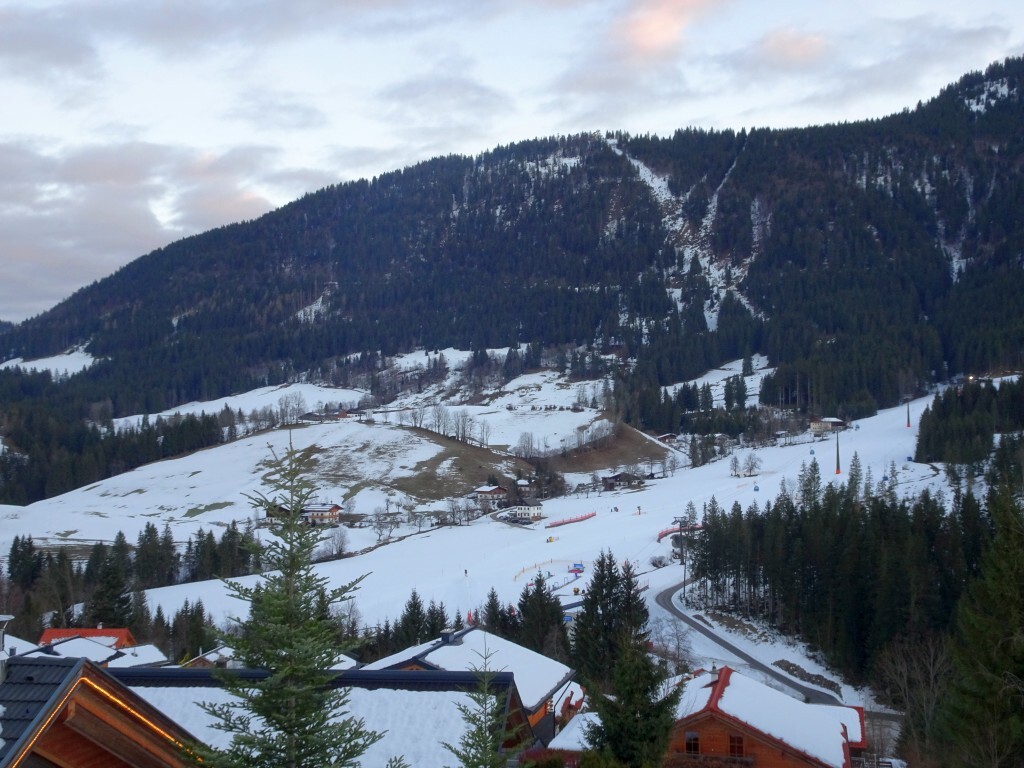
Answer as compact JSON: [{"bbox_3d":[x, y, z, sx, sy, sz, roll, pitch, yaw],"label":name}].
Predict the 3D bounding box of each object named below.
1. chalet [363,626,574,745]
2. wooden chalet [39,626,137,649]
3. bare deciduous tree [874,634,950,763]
[{"bbox_3d":[-3.763,16.094,50.947,12.210,6.800,9.380,-1,-4,15],"label":"chalet"},{"bbox_3d":[-51.658,33.245,125.756,10.000,7.000,9.000,0,-4,0],"label":"wooden chalet"},{"bbox_3d":[27.463,21.566,71.000,5.200,8.800,5.000,0,-4,0],"label":"bare deciduous tree"}]

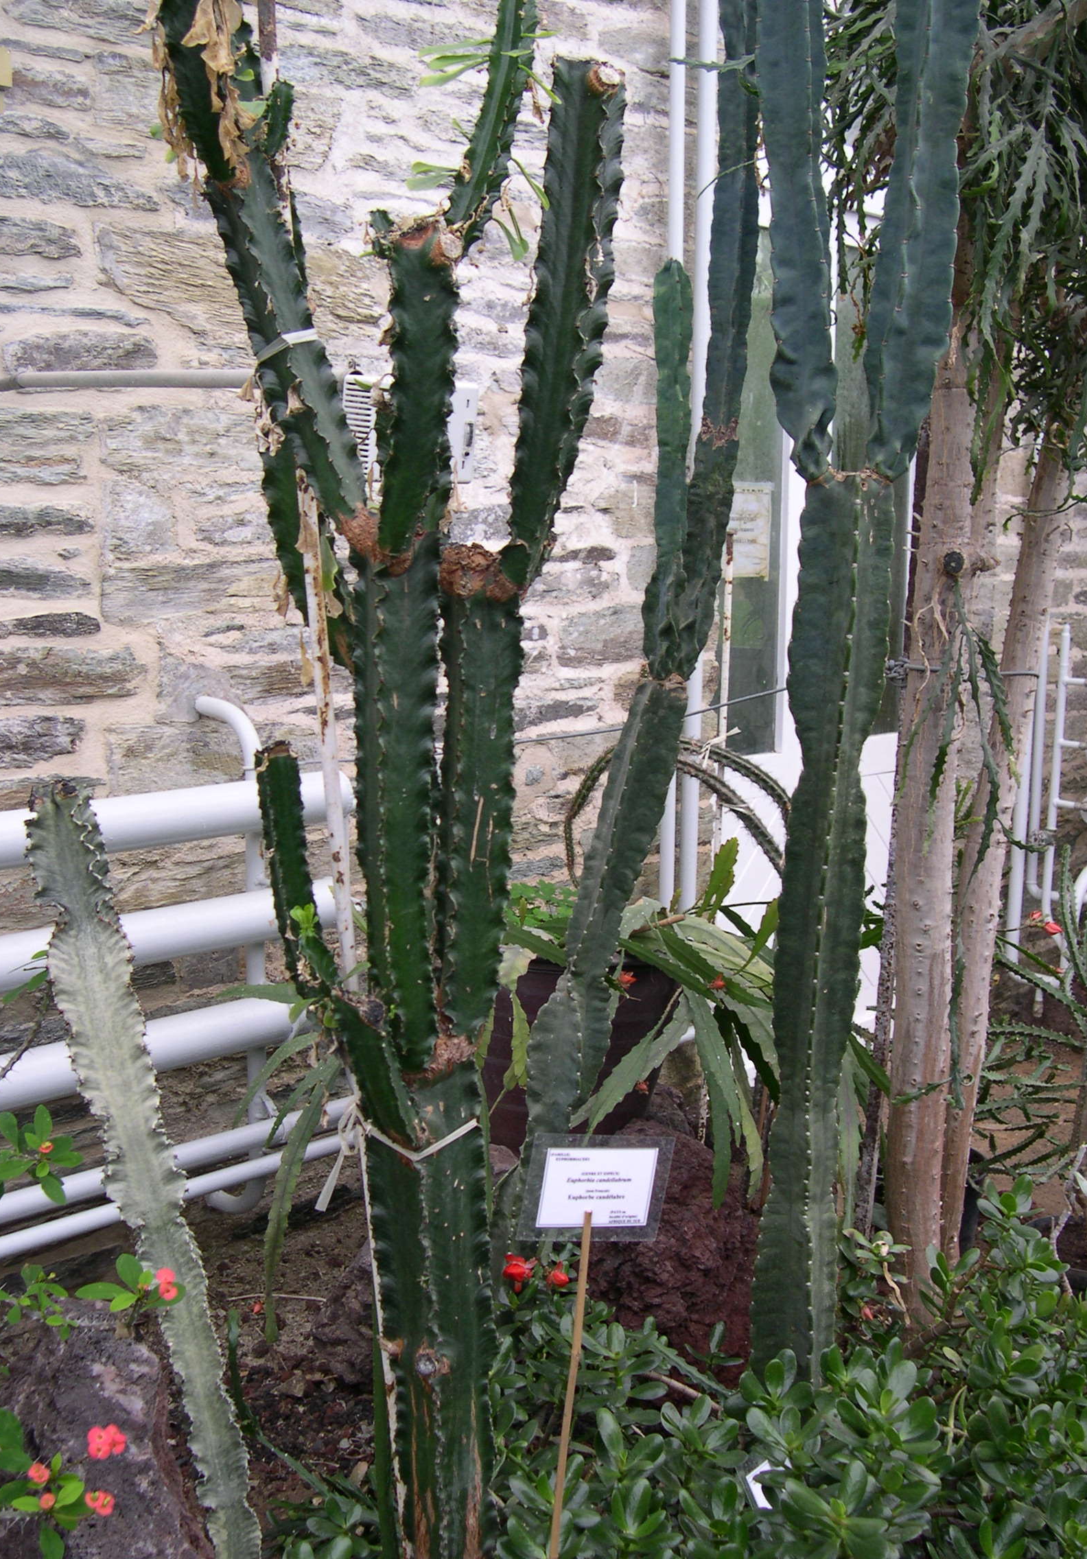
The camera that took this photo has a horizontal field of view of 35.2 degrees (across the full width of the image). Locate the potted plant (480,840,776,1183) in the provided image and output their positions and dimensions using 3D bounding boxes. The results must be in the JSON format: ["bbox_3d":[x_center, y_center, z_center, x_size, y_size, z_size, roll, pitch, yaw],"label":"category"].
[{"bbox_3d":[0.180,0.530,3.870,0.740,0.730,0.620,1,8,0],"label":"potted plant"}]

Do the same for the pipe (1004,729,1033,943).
[{"bbox_3d":[1.730,0.224,6.231,0.050,0.800,0.050,9,11,43],"label":"pipe"}]

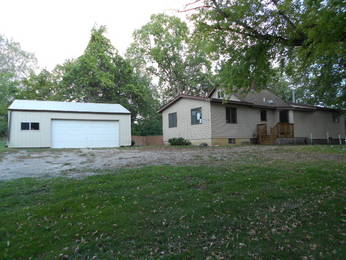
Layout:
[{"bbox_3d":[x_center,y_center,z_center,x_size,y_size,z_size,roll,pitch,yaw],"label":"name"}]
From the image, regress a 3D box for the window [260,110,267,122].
[{"bbox_3d":[7.508,-1.133,21.506,0.730,0.950,0.100,1,-5,-34],"label":"window"}]

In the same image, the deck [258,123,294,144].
[{"bbox_3d":[8.345,0.360,21.035,2.752,1.637,1.500,1,-5,-34],"label":"deck"}]

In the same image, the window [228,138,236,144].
[{"bbox_3d":[4.389,0.848,19.185,0.820,0.420,0.100,1,-5,-34],"label":"window"}]

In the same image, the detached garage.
[{"bbox_3d":[-8.804,-0.355,22.798,8.457,3.930,7.600,0,-5,-24],"label":"detached garage"}]

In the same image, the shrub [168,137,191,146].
[{"bbox_3d":[0.505,0.893,20.207,1.000,0.760,1.600,1,-5,-34],"label":"shrub"}]

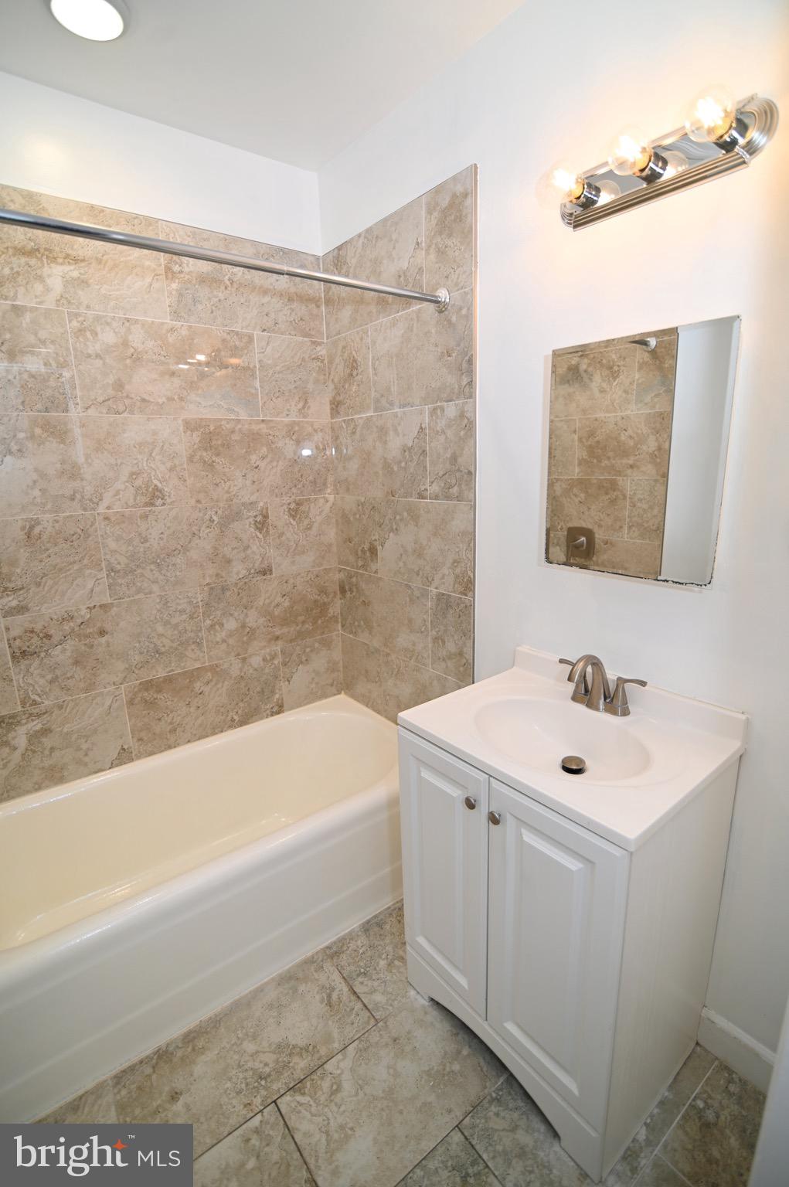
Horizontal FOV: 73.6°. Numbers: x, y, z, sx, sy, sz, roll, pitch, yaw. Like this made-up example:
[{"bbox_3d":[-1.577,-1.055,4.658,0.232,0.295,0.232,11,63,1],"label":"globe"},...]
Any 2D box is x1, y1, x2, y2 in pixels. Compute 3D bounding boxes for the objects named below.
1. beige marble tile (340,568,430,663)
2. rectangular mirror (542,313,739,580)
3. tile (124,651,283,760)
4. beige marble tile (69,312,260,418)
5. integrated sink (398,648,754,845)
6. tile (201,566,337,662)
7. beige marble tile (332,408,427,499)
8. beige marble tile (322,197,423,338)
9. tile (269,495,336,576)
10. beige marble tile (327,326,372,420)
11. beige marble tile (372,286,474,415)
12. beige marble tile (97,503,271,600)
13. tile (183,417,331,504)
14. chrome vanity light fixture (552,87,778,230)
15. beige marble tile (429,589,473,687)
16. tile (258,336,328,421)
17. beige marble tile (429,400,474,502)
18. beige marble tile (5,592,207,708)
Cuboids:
[{"bbox_3d":[-0.052,0.080,2.159,0.010,0.307,0.605,-12,18,-37],"label":"beige marble tile"},{"bbox_3d":[0.551,-0.315,1.245,0.018,0.540,0.426,-12,18,-37],"label":"rectangular mirror"},{"bbox_3d":[-0.728,0.427,2.102,0.607,0.300,0.010,-12,17,-37],"label":"tile"},{"bbox_3d":[-0.759,-0.768,1.820,0.603,0.302,0.010,-12,17,-35],"label":"beige marble tile"},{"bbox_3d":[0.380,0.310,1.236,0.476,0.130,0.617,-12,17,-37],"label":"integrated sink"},{"bbox_3d":[-0.495,0.079,2.215,0.613,0.307,0.010,-12,17,-35],"label":"tile"},{"bbox_3d":[-0.070,-0.520,2.009,0.010,0.306,0.604,-12,18,-37],"label":"beige marble tile"},{"bbox_3d":[-0.089,-1.111,1.864,0.010,0.299,0.595,-12,18,-37],"label":"beige marble tile"},{"bbox_3d":[-0.378,-0.247,2.229,0.301,0.308,0.010,-12,17,-35],"label":"tile"},{"bbox_3d":[-0.177,-0.841,2.054,0.010,0.300,0.309,-12,17,-37],"label":"beige marble tile"},{"bbox_3d":[0.077,-0.773,1.745,0.010,0.302,0.505,-12,18,-37],"label":"beige marble tile"},{"bbox_3d":[-0.742,-0.171,1.958,0.609,0.304,0.010,-12,17,-37],"label":"beige marble tile"},{"bbox_3d":[-0.509,-0.521,2.068,0.598,0.302,0.010,-12,17,-37],"label":"tile"},{"bbox_3d":[0.481,-0.862,1.054,0.140,0.115,0.448,-12,17,-37],"label":"chrome vanity light fixture"},{"bbox_3d":[0.199,0.150,1.851,0.010,0.307,0.197,-12,18,-37],"label":"beige marble tile"},{"bbox_3d":[-0.399,-0.842,2.085,0.299,0.300,0.010,-12,17,-37],"label":"tile"},{"bbox_3d":[0.182,-0.450,1.702,0.010,0.306,0.198,-12,18,-37],"label":"beige marble tile"},{"bbox_3d":[-0.975,0.181,1.849,0.603,0.306,0.010,-12,17,-37],"label":"beige marble tile"}]

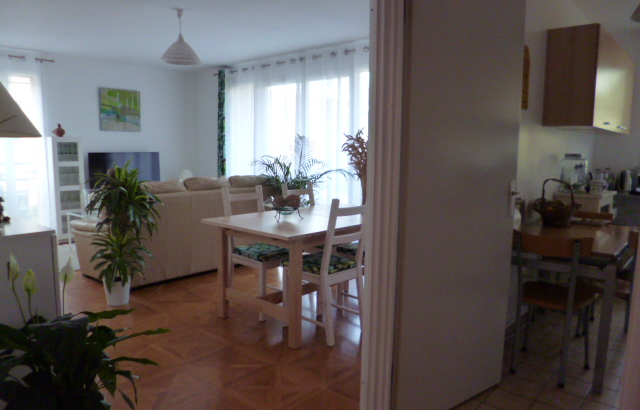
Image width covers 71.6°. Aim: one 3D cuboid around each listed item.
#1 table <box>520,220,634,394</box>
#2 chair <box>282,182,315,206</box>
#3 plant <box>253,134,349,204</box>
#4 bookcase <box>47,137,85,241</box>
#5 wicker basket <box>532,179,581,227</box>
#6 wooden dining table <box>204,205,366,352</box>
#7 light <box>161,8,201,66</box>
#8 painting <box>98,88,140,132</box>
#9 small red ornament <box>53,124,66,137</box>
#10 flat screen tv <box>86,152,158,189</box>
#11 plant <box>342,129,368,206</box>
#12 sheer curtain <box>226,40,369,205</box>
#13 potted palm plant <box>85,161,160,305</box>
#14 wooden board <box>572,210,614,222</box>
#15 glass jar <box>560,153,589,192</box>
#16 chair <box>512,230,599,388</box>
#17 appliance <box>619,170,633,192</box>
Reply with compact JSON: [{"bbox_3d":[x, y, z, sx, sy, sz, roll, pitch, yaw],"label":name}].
[{"bbox_3d":[1.577,0.547,2.843,0.660,0.750,1.070,7,10,42],"label":"table"},{"bbox_3d":[-0.033,0.289,3.993,0.500,0.950,0.410,7,10,42],"label":"chair"},{"bbox_3d":[-0.216,-0.051,4.890,0.970,1.450,0.880,7,9,41],"label":"plant"},{"bbox_3d":[-3.404,-0.204,5.955,0.300,1.390,0.360,7,10,42],"label":"bookcase"},{"bbox_3d":[1.710,-0.005,3.179,0.320,0.335,0.270,7,9,41],"label":"wicker basket"},{"bbox_3d":[-0.019,0.452,3.506,0.914,0.750,1.490,7,10,42],"label":"wooden dining table"},{"bbox_3d":[-1.210,-1.476,3.872,0.345,0.455,0.345,7,9,41],"label":"light"},{"bbox_3d":[-2.736,-1.291,6.085,0.030,0.560,0.555,7,9,41],"label":"painting"},{"bbox_3d":[-3.384,-0.967,5.769,0.125,0.165,0.160,7,10,42],"label":"small red ornament"},{"bbox_3d":[-2.834,-0.475,6.496,0.070,0.600,1.040,7,10,42],"label":"flat screen tv"},{"bbox_3d":[0.450,-0.014,4.436,0.480,1.500,0.460,7,9,41],"label":"plant"},{"bbox_3d":[-0.387,-0.688,5.841,2.780,2.400,0.130,7,10,42],"label":"sheer curtain"},{"bbox_3d":[-1.601,0.220,3.658,0.570,1.140,0.560,-3,8,-24],"label":"potted palm plant"},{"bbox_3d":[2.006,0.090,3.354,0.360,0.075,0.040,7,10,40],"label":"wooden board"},{"bbox_3d":[2.091,-0.264,3.623,0.205,0.315,0.205,2,7,14],"label":"glass jar"},{"bbox_3d":[1.339,0.559,2.558,0.420,0.830,0.490,7,9,41],"label":"chair"},{"bbox_3d":[2.892,-0.223,4.185,0.145,0.210,0.135,7,9,41],"label":"appliance"}]

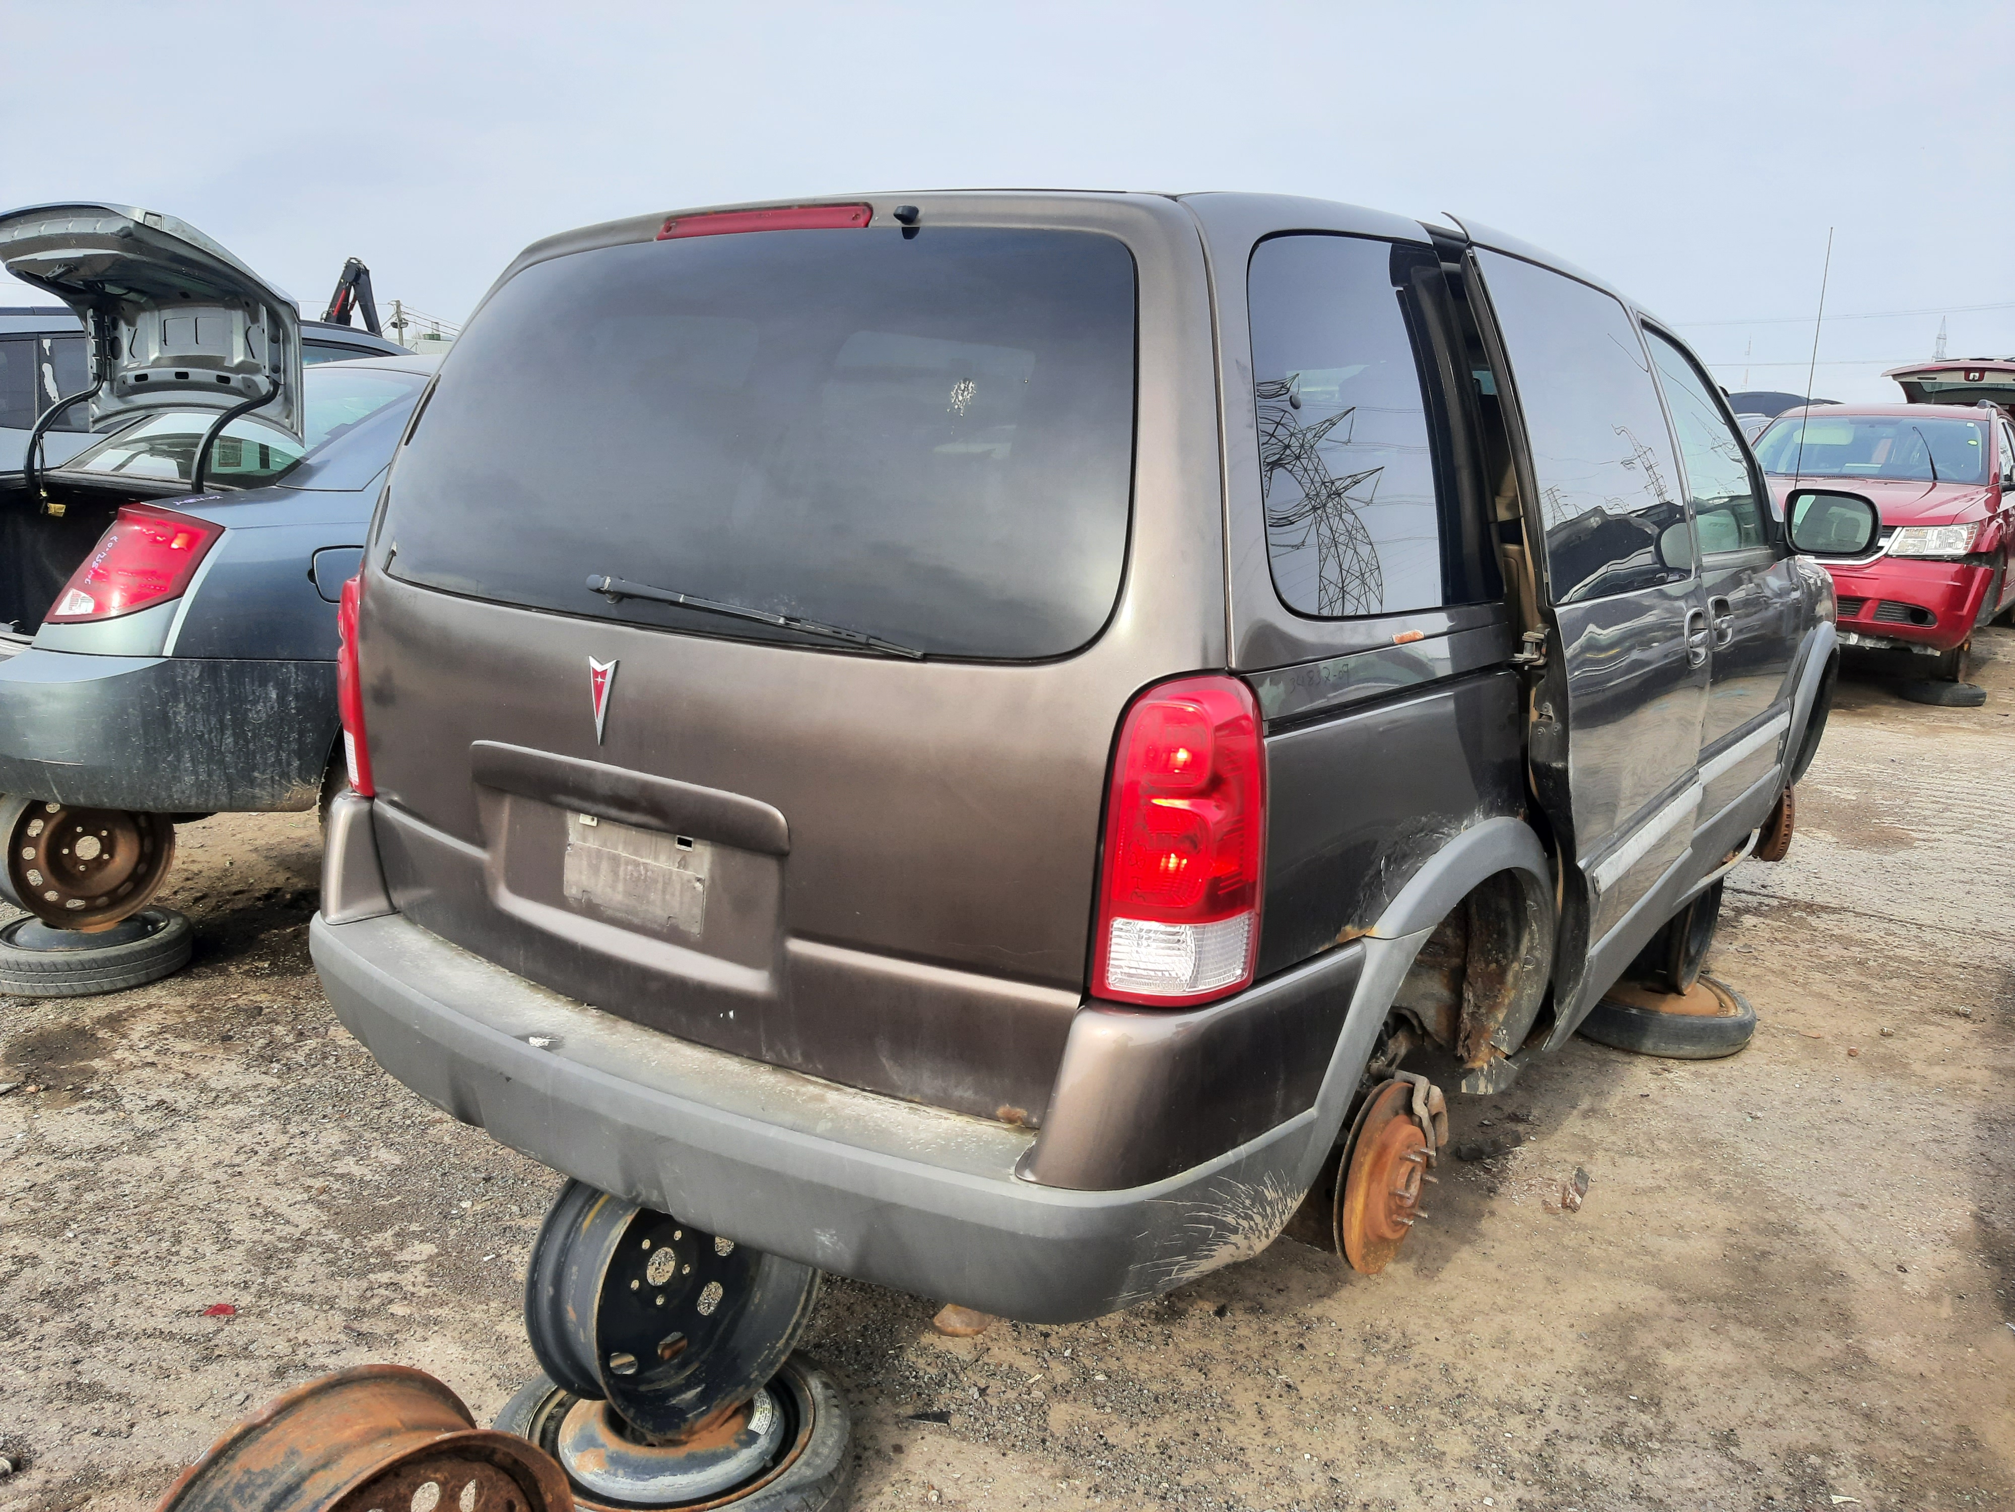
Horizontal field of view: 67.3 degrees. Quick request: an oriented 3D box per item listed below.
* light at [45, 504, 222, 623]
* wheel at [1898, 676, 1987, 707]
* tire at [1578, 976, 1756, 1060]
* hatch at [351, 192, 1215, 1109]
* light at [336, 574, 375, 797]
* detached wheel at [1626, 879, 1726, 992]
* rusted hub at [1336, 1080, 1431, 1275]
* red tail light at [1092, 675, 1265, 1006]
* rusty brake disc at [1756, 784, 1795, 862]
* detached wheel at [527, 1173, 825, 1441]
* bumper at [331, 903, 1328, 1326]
[{"bbox_3d":[-2.116,-0.462,3.655,0.270,0.280,0.330,10,15,37],"label":"light"},{"bbox_3d":[6.430,-0.440,10.400,0.570,0.130,0.570,10,15,37],"label":"wheel"},{"bbox_3d":[1.784,0.668,4.193,0.560,0.130,0.560,1,12,0],"label":"tire"},{"bbox_3d":[-0.428,-0.184,2.131,1.620,1.220,0.390,10,15,37],"label":"hatch"},{"bbox_3d":[-1.077,-0.130,2.626,0.150,0.400,0.170,10,15,37],"label":"light"},{"bbox_3d":[1.739,0.418,4.015,0.170,0.420,0.420,10,15,37],"label":"detached wheel"},{"bbox_3d":[0.585,0.641,2.256,0.100,0.310,0.310,10,15,37],"label":"rusted hub"},{"bbox_3d":[0.189,0.099,1.674,0.150,0.400,0.170,10,15,37],"label":"red tail light"},{"bbox_3d":[2.323,0.169,4.620,0.100,0.310,0.310,4,12,12],"label":"rusty brake disc"},{"bbox_3d":[-0.473,0.746,2.202,0.170,0.420,0.420,11,15,38],"label":"detached wheel"},{"bbox_3d":[-0.479,0.441,2.213,1.820,0.230,0.500,10,15,37],"label":"bumper"}]

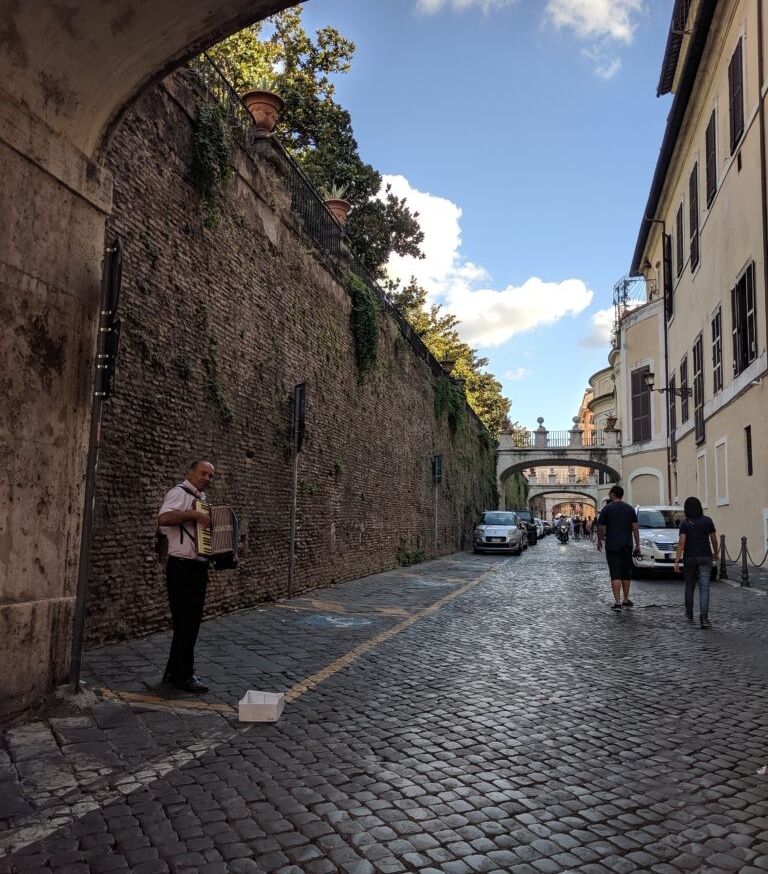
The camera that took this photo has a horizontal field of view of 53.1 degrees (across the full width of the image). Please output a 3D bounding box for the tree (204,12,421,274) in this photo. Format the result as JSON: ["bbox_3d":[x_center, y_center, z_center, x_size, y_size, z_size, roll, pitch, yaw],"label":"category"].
[{"bbox_3d":[-1.958,-7.685,21.758,6.300,10.000,6.300,0,-6,13],"label":"tree"}]

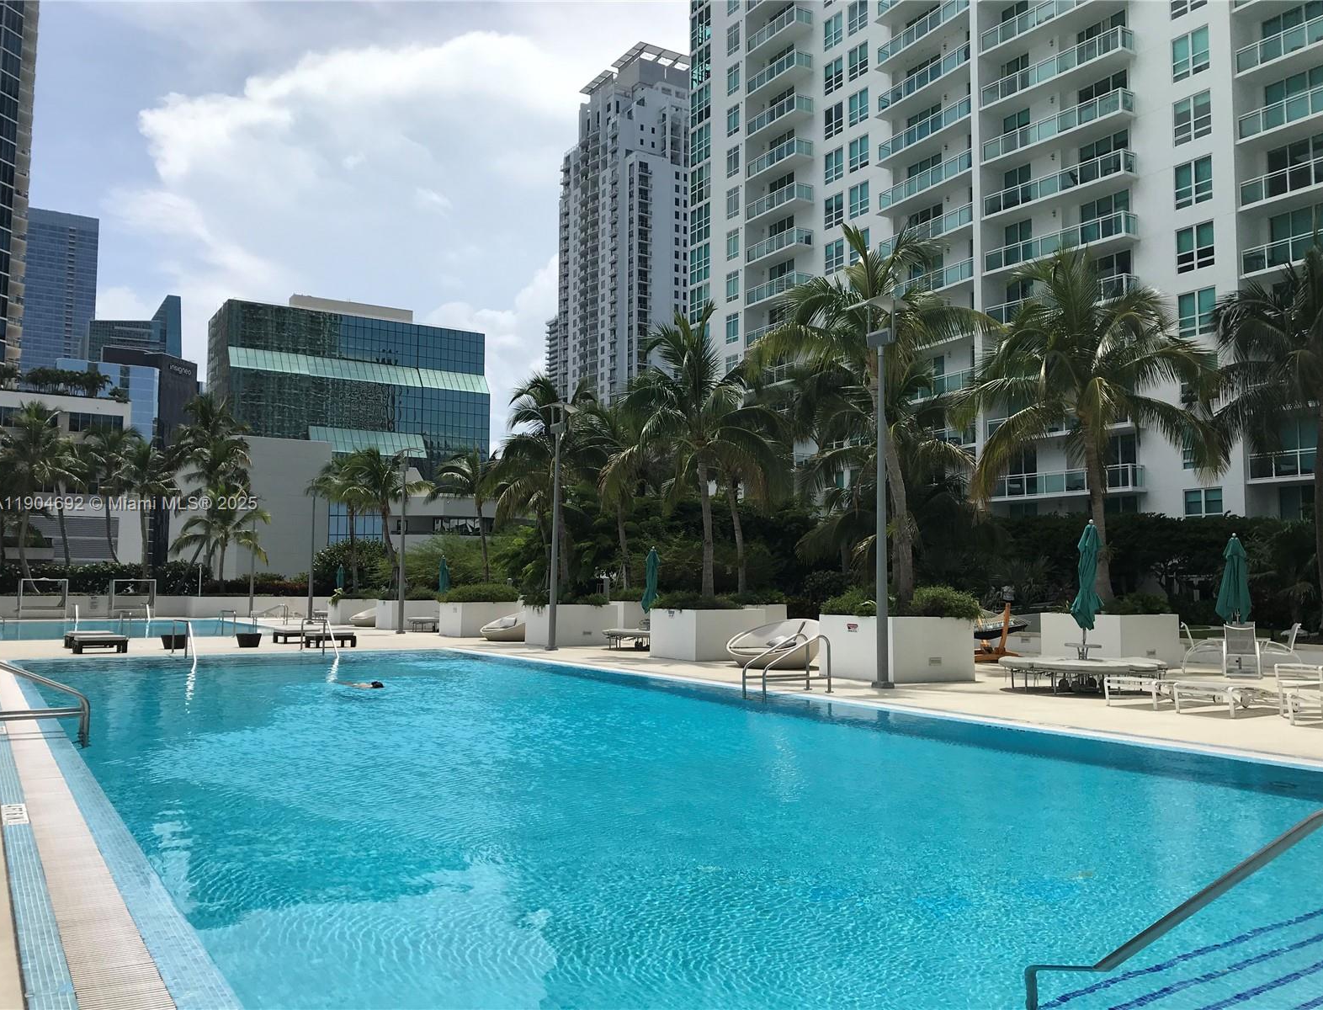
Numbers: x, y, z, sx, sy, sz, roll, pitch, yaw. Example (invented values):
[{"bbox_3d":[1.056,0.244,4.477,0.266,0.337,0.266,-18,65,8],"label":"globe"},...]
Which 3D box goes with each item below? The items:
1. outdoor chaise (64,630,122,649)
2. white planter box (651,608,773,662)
[{"bbox_3d":[-14.234,3.333,27.139,1.050,0.390,1.250,3,-5,-31],"label":"outdoor chaise"},{"bbox_3d":[1.012,2.816,23.768,1.820,1.060,1.820,3,-5,-32],"label":"white planter box"}]

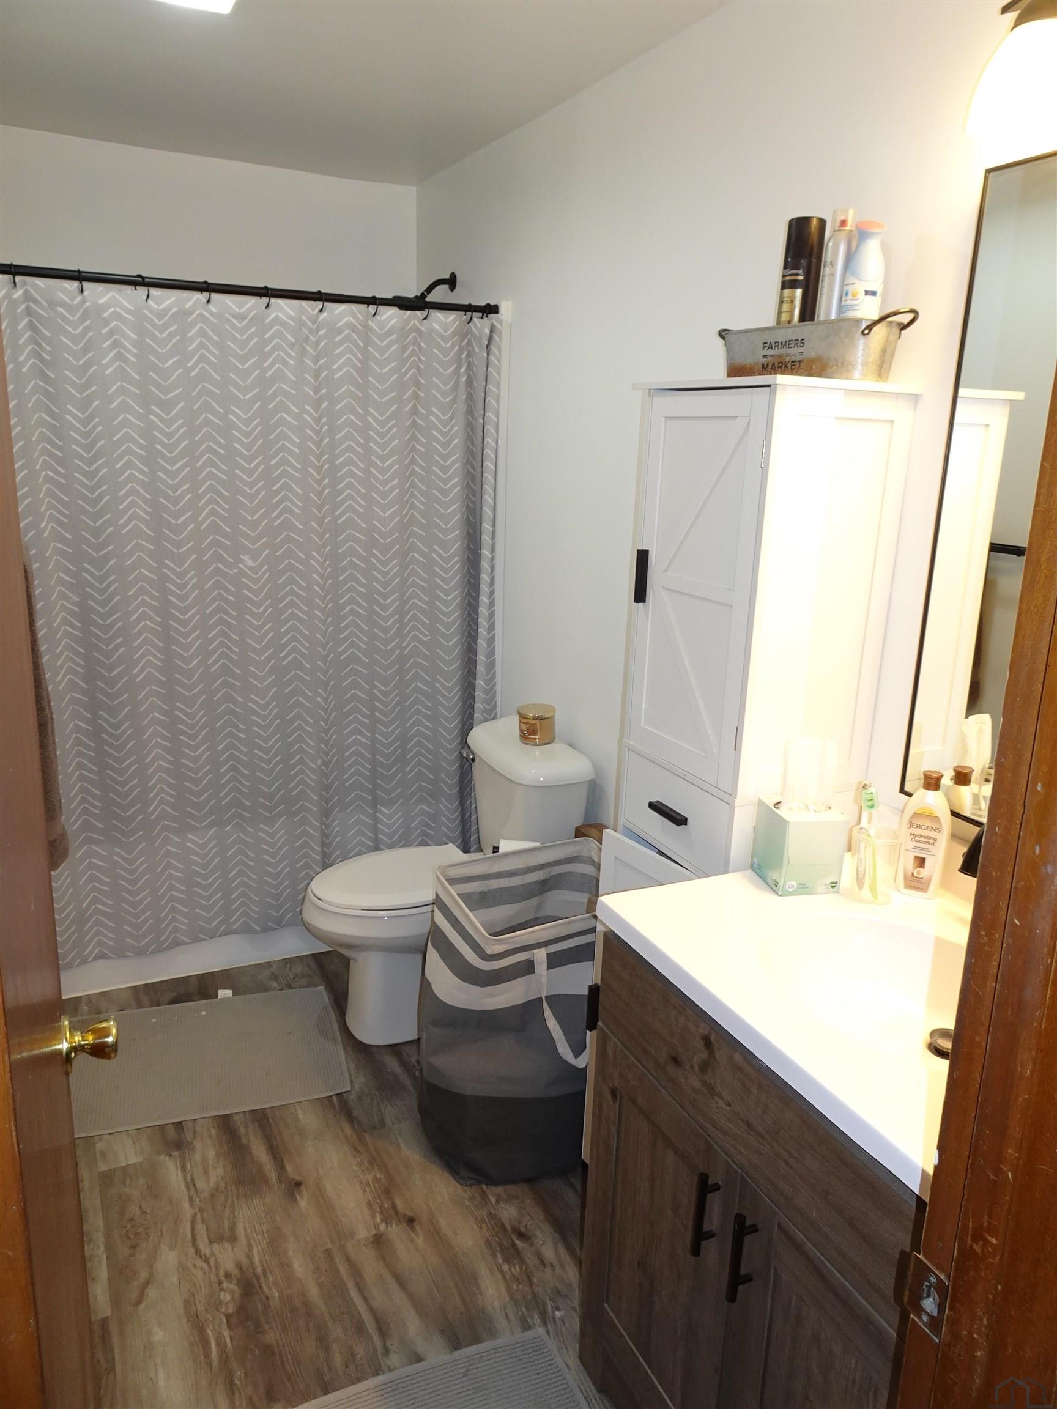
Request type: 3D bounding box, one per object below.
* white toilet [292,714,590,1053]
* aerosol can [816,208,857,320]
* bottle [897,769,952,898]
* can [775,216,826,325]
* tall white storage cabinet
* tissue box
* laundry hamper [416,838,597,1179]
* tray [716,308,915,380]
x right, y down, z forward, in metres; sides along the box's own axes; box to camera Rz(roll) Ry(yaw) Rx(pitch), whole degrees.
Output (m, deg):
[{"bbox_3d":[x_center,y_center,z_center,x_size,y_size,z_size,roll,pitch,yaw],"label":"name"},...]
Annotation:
[{"bbox_3d":[-0.261,0.501,2.744,0.735,0.775,0.480,-6,17,-26],"label":"white toilet"},{"bbox_3d":[0.498,-0.663,1.600,0.052,0.262,0.052,2,16,0],"label":"aerosol can"},{"bbox_3d":[0.635,0.202,1.560,0.078,0.212,0.050,8,17,20],"label":"bottle"},{"bbox_3d":[0.458,-0.678,1.656,0.063,0.260,0.063,2,16,0],"label":"can"},{"bbox_3d":[0.388,0.271,1.908,0.300,1.706,0.395,-6,17,-26],"label":"tall white storage cabinet"},{"bbox_3d":[0.440,0.230,1.593,0.097,0.128,0.096,-3,16,-18],"label":"tissue box"},{"bbox_3d":[0.015,0.709,2.279,0.440,0.640,0.350,-6,17,-26],"label":"laundry hamper"},{"bbox_3d":[0.475,-0.599,1.659,0.140,0.104,0.390,-6,17,-26],"label":"tray"}]

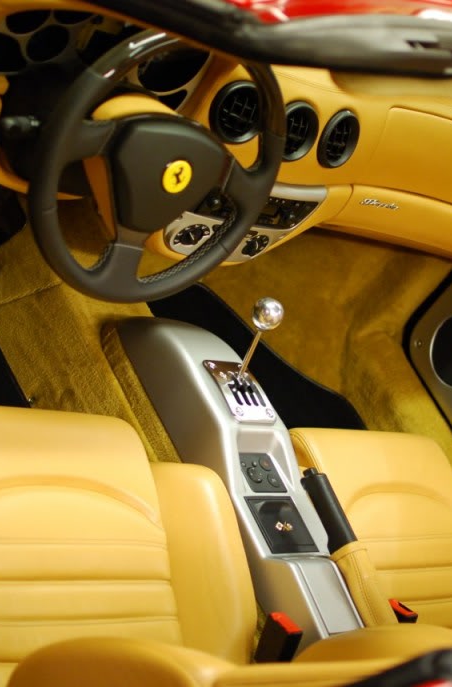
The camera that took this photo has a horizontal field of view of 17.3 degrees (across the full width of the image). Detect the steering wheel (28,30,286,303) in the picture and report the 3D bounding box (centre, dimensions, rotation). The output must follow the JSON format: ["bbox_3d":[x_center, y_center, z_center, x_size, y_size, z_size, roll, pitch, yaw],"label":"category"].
[{"bbox_3d":[-0.081,-0.224,1.851,0.370,0.370,0.085,6,25,-43],"label":"steering wheel"}]

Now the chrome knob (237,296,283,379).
[{"bbox_3d":[0.045,-0.005,2.214,0.048,0.139,0.048,4,28,-42],"label":"chrome knob"}]

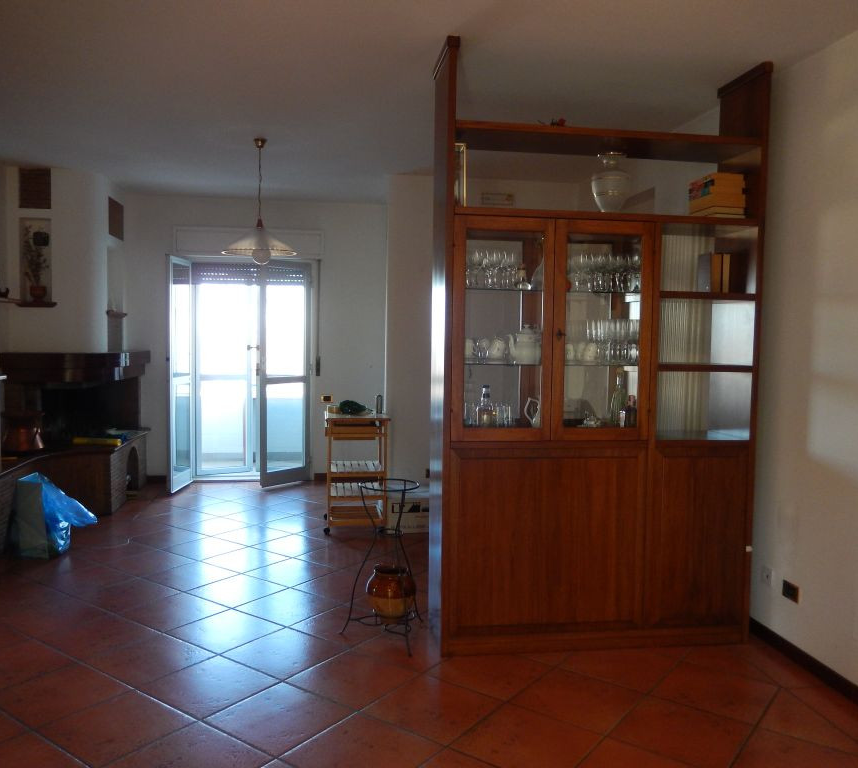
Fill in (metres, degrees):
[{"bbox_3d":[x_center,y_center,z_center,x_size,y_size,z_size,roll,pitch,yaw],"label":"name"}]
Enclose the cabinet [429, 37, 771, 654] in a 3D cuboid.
[{"bbox_3d":[0.782,-0.133,3.530,1.500,2.690,0.410,1,3,-9],"label":"cabinet"}]

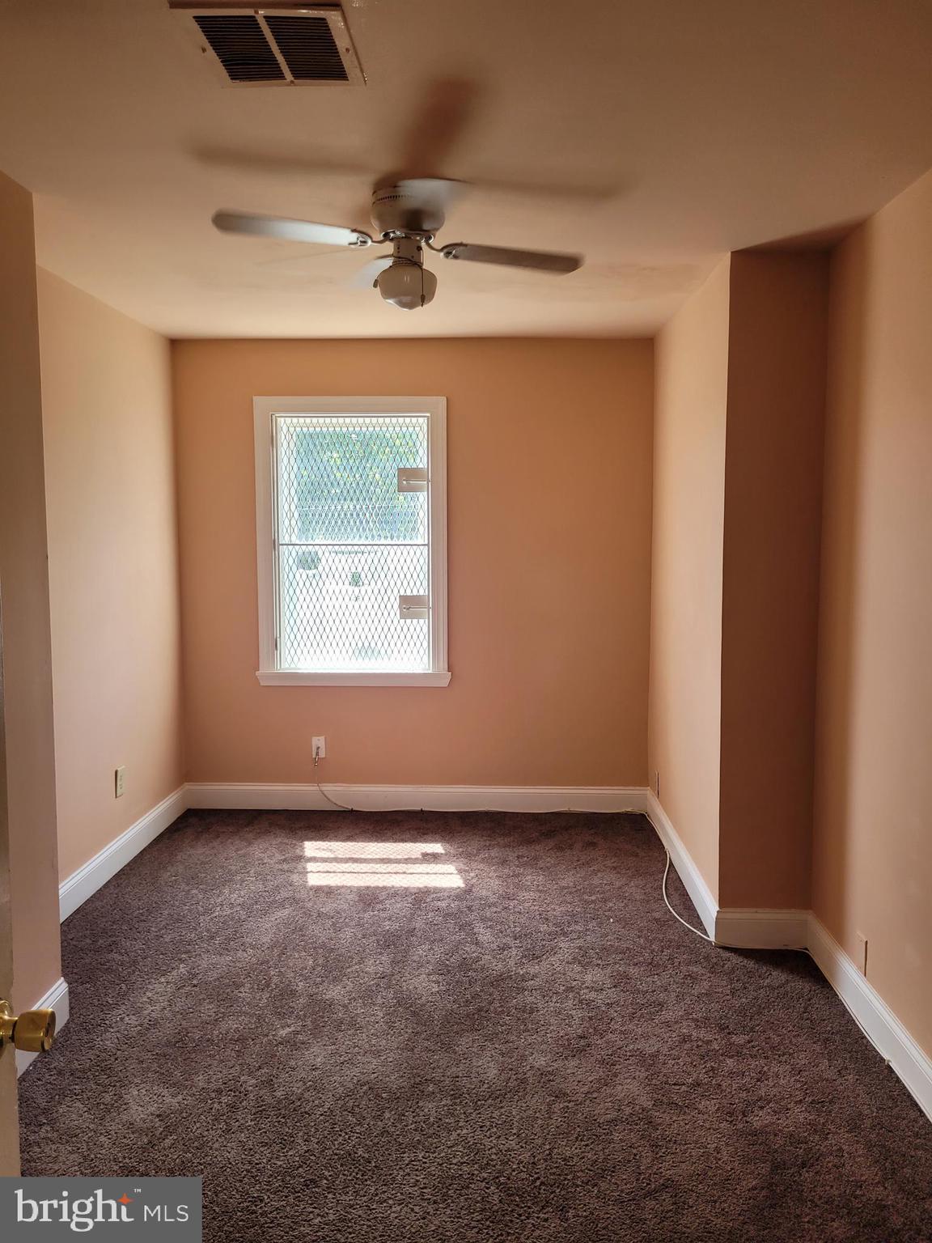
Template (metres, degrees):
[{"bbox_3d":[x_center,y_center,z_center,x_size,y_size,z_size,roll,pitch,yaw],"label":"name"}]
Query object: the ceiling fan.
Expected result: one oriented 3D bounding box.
[{"bbox_3d":[-0.149,-1.037,2.615,1.080,0.325,1.080,-2,6,-21],"label":"ceiling fan"}]

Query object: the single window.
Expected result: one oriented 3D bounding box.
[{"bbox_3d":[-0.580,-0.394,4.726,0.976,1.461,0.070,0,6,2],"label":"single window"}]

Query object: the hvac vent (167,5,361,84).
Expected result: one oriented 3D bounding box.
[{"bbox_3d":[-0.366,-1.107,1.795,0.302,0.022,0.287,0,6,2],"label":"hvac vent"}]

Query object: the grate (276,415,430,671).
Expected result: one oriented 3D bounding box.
[{"bbox_3d":[-0.571,-0.391,4.741,0.779,1.290,0.030,0,6,2],"label":"grate"}]

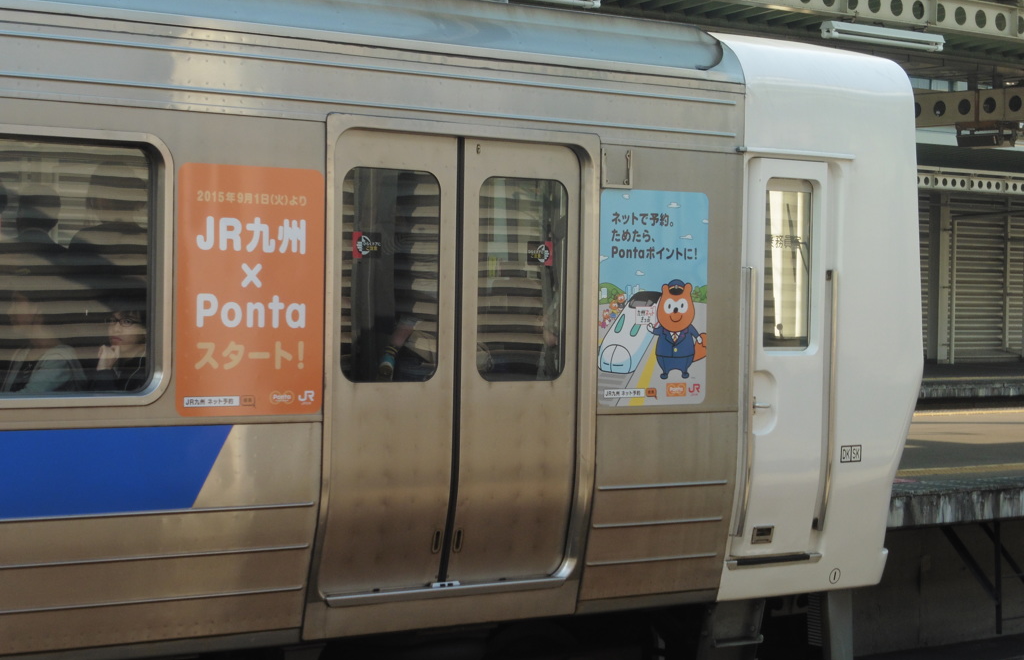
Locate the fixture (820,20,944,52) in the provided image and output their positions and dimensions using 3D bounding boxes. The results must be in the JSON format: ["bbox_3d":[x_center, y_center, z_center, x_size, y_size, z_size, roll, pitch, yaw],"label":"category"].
[{"bbox_3d":[2.792,-2.189,17.506,1.250,0.112,0.150,0,1,-40],"label":"fixture"}]

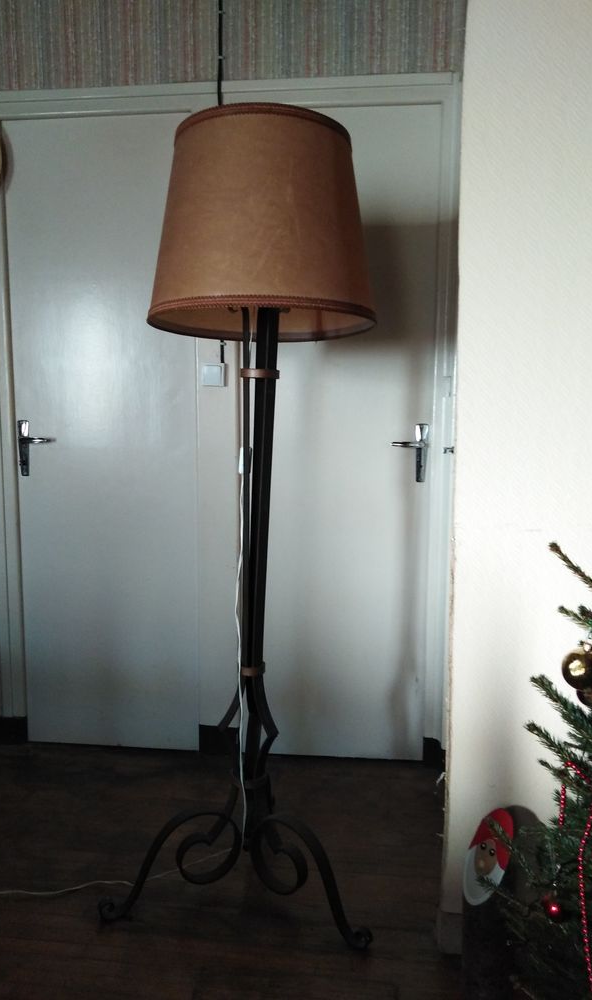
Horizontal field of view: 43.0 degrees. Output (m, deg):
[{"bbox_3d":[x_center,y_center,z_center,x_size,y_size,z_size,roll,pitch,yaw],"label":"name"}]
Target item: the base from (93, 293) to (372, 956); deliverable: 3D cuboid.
[{"bbox_3d":[-0.117,0.236,1.807,0.610,1.400,0.550,1,7,6],"label":"base"}]

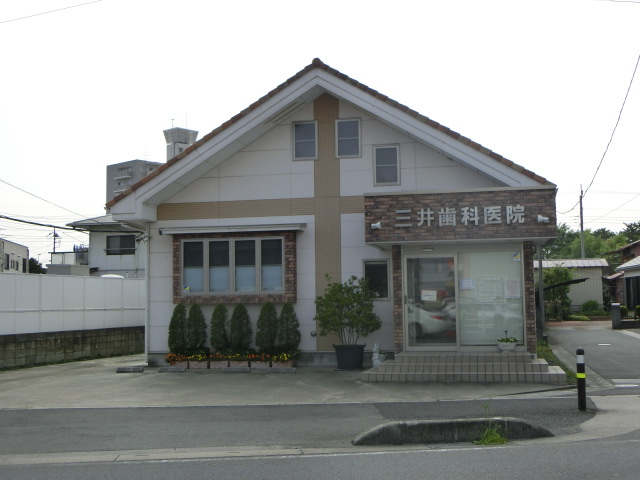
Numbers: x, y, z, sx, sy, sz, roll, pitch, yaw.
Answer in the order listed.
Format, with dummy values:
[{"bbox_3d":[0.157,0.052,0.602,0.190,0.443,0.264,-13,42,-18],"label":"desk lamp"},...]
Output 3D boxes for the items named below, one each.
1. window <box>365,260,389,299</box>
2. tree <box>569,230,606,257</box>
[{"bbox_3d":[1.320,0.920,19.335,0.596,0.915,0.100,-2,-4,12],"label":"window"},{"bbox_3d":[21.781,2.411,68.000,2.942,6.375,2.942,-2,-4,12],"label":"tree"}]

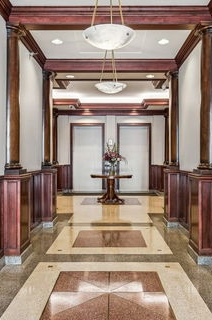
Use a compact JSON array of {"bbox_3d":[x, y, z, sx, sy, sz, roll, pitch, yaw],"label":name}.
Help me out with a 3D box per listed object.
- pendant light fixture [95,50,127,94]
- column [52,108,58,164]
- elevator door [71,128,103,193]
[{"bbox_3d":[0.065,-1.338,4.262,0.467,0.730,0.467,0,0,1],"label":"pendant light fixture"},{"bbox_3d":[-1.511,-0.692,8.521,0.251,1.710,0.251,0,0,1],"label":"column"},{"bbox_3d":[-0.685,-0.085,11.050,1.290,2.570,0.160,0,0,1],"label":"elevator door"}]

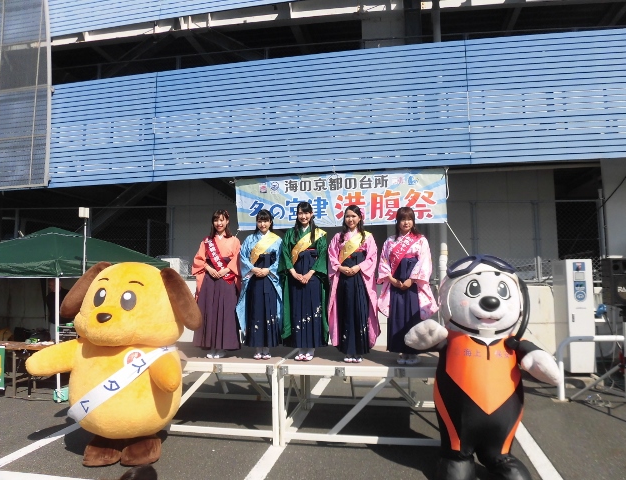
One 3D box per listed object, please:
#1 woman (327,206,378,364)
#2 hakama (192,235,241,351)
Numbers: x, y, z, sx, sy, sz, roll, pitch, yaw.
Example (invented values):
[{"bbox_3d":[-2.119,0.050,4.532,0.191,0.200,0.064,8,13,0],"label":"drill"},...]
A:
[{"bbox_3d":[0.432,0.436,4.620,0.515,1.597,0.400,-1,-3,8],"label":"woman"},{"bbox_3d":[-1.074,0.597,4.939,0.509,1.296,0.400,-1,-3,0],"label":"hakama"}]

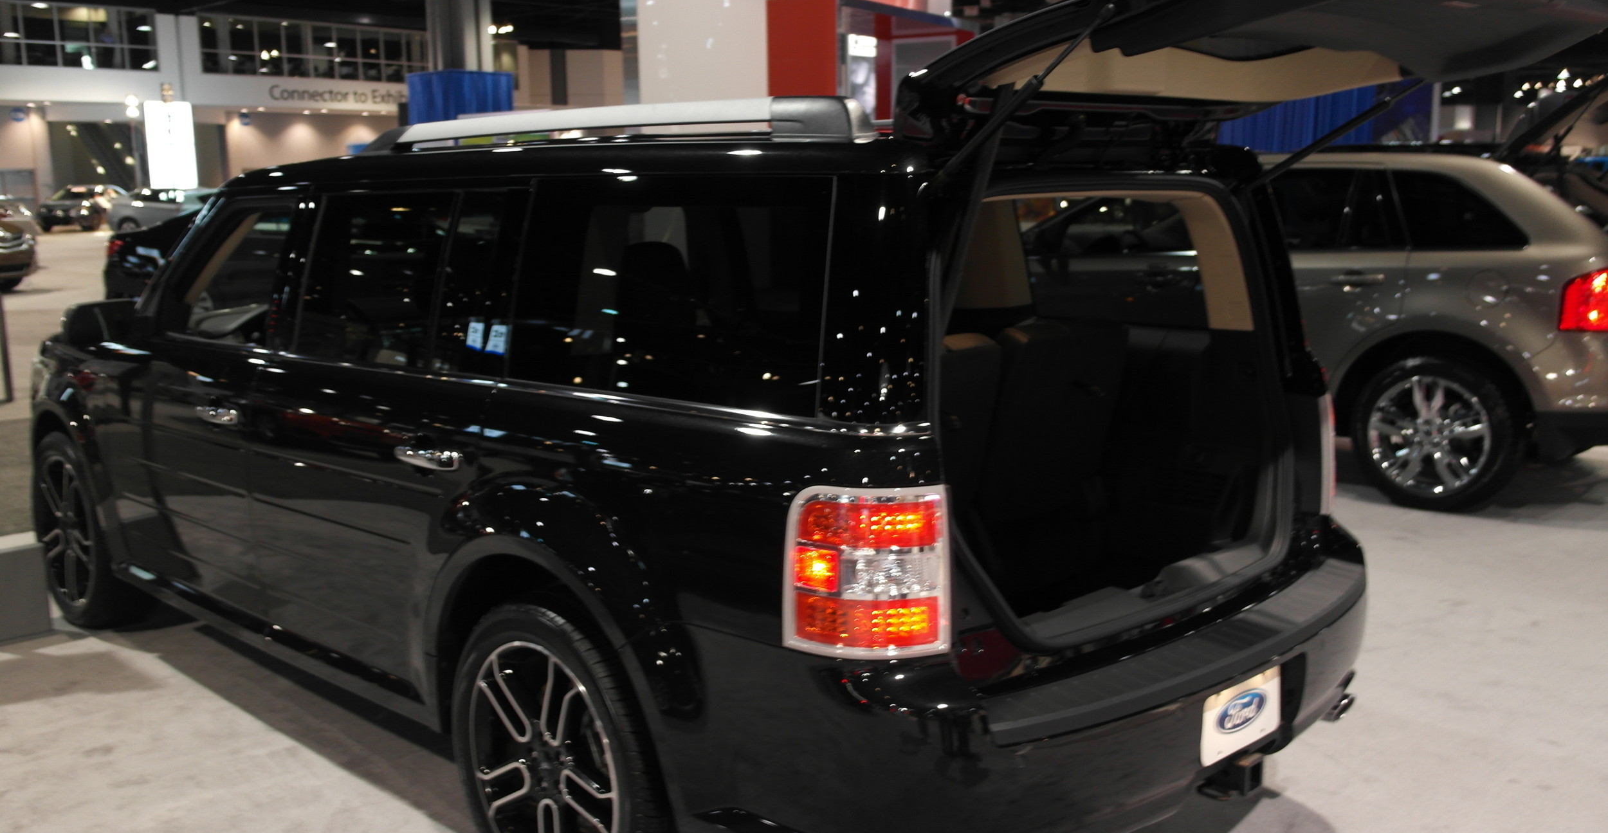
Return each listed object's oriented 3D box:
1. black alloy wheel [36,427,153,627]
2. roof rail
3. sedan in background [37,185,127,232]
[{"bbox_3d":[-2.615,0.405,4.980,0.729,0.729,0.253,9,12,43],"label":"black alloy wheel"},{"bbox_3d":[-0.530,-0.639,2.990,1.812,0.091,0.059,9,12,43],"label":"roof rail"},{"bbox_3d":[-25.000,-7.200,46.400,1.830,1.550,4.600,-2,9,-12],"label":"sedan in background"}]

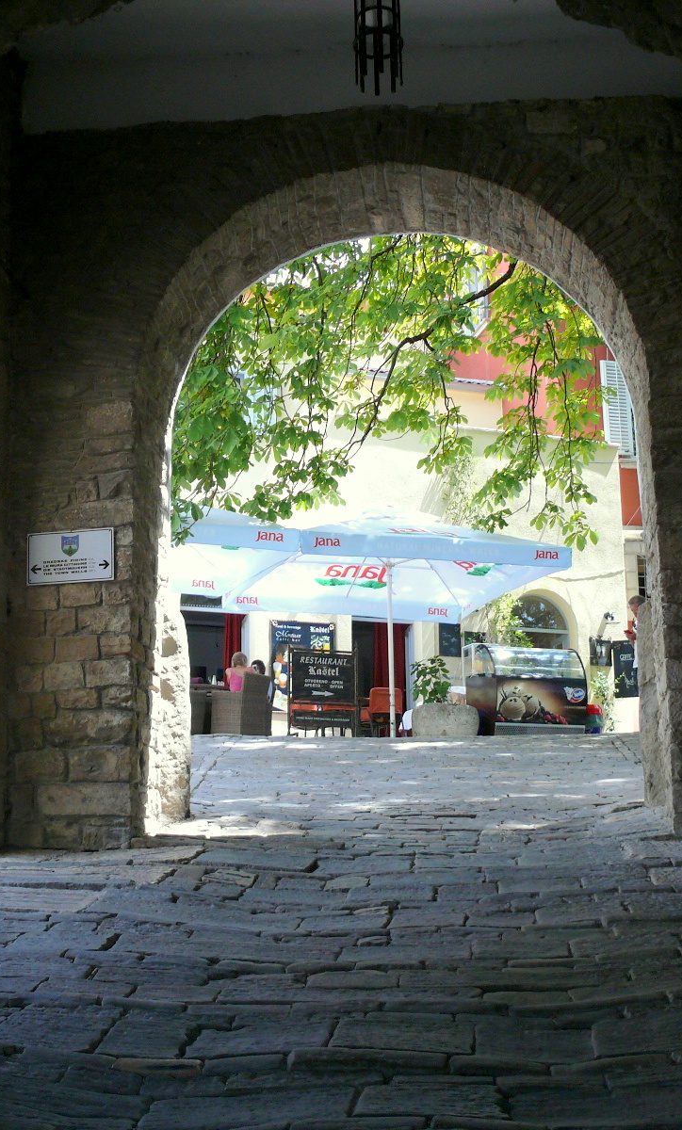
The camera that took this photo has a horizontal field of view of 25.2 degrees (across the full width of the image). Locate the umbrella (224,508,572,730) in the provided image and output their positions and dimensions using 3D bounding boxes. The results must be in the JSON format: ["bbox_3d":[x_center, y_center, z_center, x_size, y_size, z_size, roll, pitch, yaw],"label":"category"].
[{"bbox_3d":[0.675,0.805,20.695,3.650,3.260,3.650,3,-14,-18],"label":"umbrella"}]

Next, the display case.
[{"bbox_3d":[2.396,1.617,19.763,1.300,1.280,0.900,3,-14,-18],"label":"display case"}]

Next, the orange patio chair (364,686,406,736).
[{"bbox_3d":[0.576,2.147,21.006,0.520,0.860,0.560,3,-14,-18],"label":"orange patio chair"}]

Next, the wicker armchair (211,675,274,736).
[{"bbox_3d":[-1.290,1.861,19.802,0.600,0.870,0.570,-14,-18,43],"label":"wicker armchair"}]

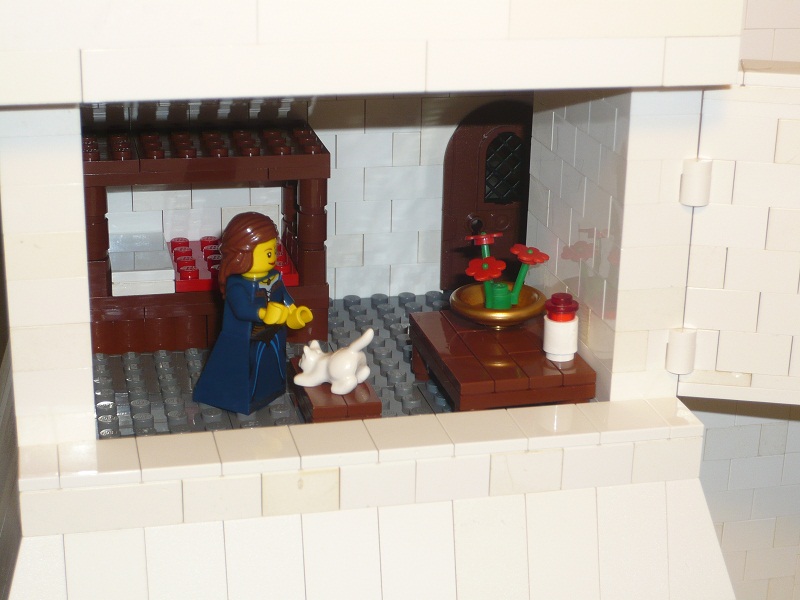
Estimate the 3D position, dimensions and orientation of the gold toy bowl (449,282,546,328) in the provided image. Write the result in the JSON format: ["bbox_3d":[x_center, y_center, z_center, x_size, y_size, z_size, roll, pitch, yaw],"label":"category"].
[{"bbox_3d":[0.024,0.003,0.380,0.024,0.006,0.024,1,20,0],"label":"gold toy bowl"}]

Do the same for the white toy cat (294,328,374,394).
[{"bbox_3d":[-0.014,0.013,0.355,0.019,0.015,0.011,11,22,26],"label":"white toy cat"}]

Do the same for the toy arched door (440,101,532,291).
[{"bbox_3d":[0.029,-0.030,0.444,0.034,0.055,0.005,-3,20,-13],"label":"toy arched door"}]

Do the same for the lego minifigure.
[{"bbox_3d":[-0.033,0.002,0.361,0.026,0.046,0.024,12,22,27],"label":"lego minifigure"}]

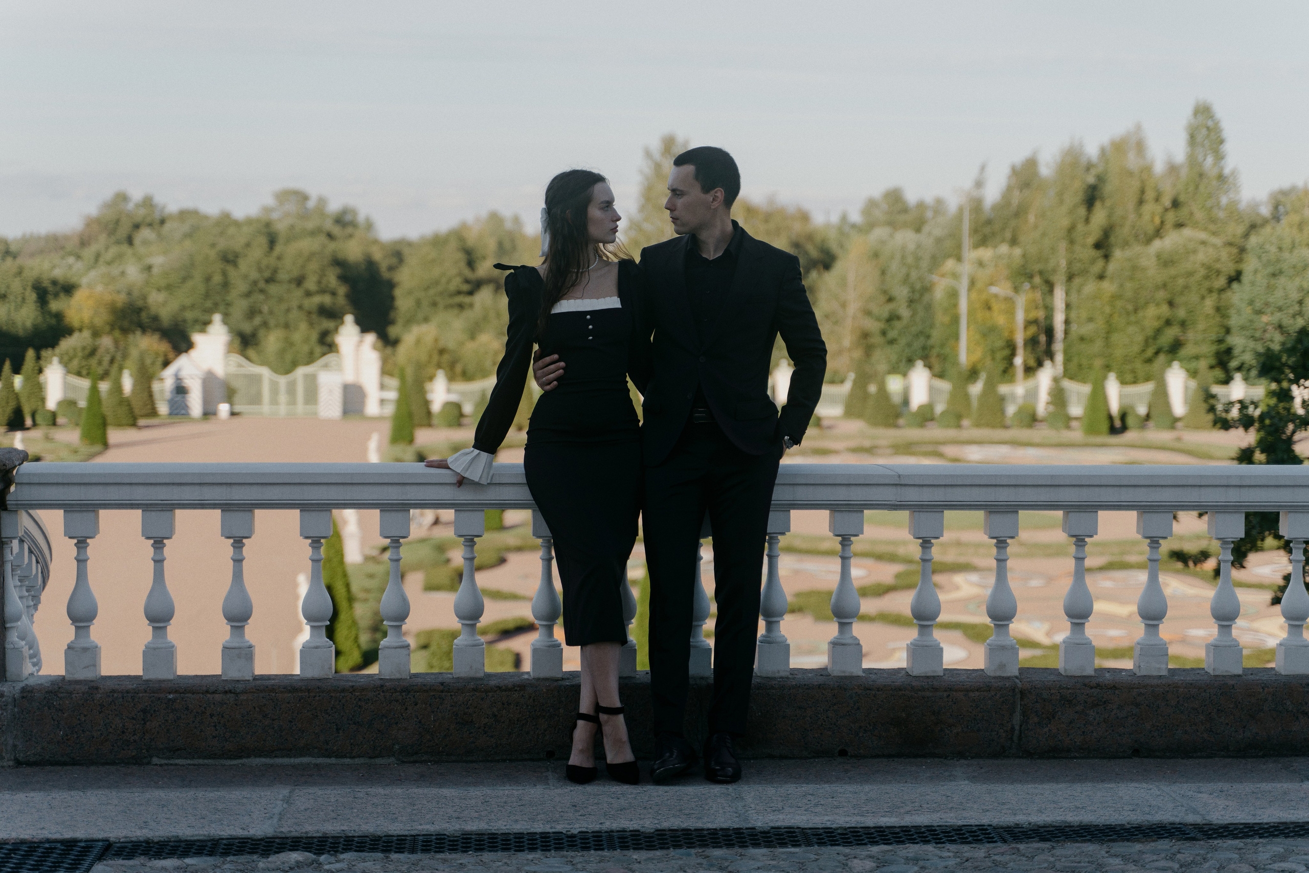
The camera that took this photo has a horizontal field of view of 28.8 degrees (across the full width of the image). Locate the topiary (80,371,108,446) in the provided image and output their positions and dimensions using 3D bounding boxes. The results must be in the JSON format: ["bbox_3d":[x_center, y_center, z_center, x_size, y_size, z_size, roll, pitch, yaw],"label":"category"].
[{"bbox_3d":[-23.992,-1.232,108.724,1.133,3.256,1.133,0,3,-5],"label":"topiary"}]

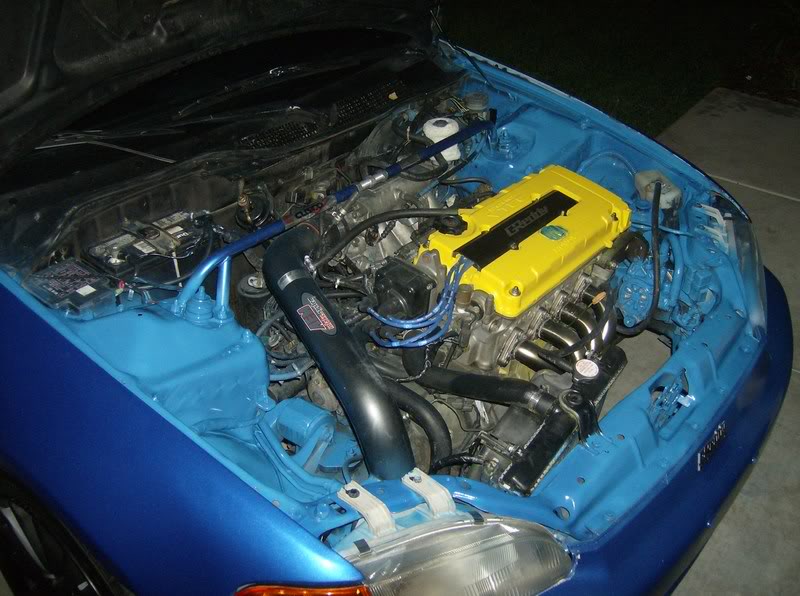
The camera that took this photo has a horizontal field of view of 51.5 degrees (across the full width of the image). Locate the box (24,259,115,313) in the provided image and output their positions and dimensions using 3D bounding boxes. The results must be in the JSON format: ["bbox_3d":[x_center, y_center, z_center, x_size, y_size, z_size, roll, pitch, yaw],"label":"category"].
[{"bbox_3d":[-0.658,0.011,1.683,0.112,0.087,0.133,32,46,29],"label":"box"}]

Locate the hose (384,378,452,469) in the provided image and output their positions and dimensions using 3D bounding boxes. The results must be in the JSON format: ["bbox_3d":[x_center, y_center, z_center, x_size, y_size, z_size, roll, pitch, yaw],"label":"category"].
[{"bbox_3d":[0.034,0.243,1.603,0.087,0.122,0.163,-24,47,-31],"label":"hose"}]

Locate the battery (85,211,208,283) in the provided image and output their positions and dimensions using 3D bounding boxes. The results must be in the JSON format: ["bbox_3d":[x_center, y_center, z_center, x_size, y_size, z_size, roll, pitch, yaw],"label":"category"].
[{"bbox_3d":[-0.544,-0.027,1.849,0.130,0.205,0.238,32,46,29],"label":"battery"}]

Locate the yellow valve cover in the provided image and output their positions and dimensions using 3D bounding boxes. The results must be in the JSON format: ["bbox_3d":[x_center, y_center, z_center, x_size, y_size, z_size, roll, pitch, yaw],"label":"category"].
[{"bbox_3d":[0.279,-0.141,1.797,0.248,0.080,0.495,32,46,29],"label":"yellow valve cover"}]

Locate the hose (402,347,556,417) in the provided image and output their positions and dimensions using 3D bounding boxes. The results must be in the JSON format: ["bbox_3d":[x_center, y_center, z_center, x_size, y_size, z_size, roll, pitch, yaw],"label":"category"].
[{"bbox_3d":[0.145,0.154,1.595,0.286,0.069,0.082,18,41,16],"label":"hose"}]

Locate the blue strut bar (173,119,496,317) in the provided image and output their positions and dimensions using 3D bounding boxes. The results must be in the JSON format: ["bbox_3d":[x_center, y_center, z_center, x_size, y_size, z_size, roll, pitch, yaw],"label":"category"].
[{"bbox_3d":[-0.073,-0.221,1.896,0.107,0.128,1.020,32,46,29],"label":"blue strut bar"}]

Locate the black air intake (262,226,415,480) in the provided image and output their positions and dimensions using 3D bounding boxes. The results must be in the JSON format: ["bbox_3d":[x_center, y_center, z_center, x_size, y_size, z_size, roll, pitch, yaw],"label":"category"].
[{"bbox_3d":[-0.133,0.071,1.627,0.133,0.153,0.683,-15,55,-23],"label":"black air intake"}]

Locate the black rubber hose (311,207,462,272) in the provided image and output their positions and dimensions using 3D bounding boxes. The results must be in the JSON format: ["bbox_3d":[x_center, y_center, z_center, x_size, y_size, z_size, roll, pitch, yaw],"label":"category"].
[{"bbox_3d":[-0.017,-0.148,1.725,0.347,0.112,0.076,-14,43,-23],"label":"black rubber hose"}]

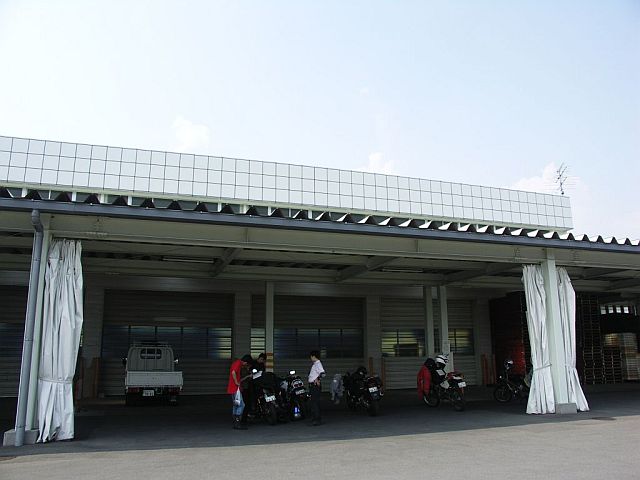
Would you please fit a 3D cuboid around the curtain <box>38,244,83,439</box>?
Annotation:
[{"bbox_3d":[-4.907,1.854,9.849,0.650,3.800,0.360,4,-12,-18],"label":"curtain"}]

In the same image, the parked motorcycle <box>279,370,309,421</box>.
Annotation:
[{"bbox_3d":[-0.715,3.980,13.341,0.750,1.150,2.030,2,-12,-12],"label":"parked motorcycle"}]

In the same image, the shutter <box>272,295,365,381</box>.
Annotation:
[{"bbox_3d":[-0.271,4.260,21.319,4.750,4.000,0.150,4,-12,-18],"label":"shutter"}]

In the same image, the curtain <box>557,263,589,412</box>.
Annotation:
[{"bbox_3d":[6.639,2.582,13.731,0.650,3.800,0.330,4,-12,-18],"label":"curtain"}]

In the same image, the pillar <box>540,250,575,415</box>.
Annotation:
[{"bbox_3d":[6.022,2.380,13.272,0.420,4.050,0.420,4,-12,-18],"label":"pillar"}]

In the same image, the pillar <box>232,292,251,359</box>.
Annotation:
[{"bbox_3d":[-3.064,3.995,20.251,0.700,4.100,0.500,4,-12,-18],"label":"pillar"}]

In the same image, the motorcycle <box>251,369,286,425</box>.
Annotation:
[{"bbox_3d":[-1.245,3.719,12.449,0.760,1.240,2.100,2,-12,-13],"label":"motorcycle"}]

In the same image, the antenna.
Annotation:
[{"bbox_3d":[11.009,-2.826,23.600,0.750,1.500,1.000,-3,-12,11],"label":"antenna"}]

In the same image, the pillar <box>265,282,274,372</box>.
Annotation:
[{"bbox_3d":[-1.686,3.363,17.125,0.280,4.000,0.280,4,-12,-18],"label":"pillar"}]

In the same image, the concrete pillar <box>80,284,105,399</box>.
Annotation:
[{"bbox_3d":[-8.638,3.756,19.778,0.720,4.350,0.500,4,-12,-18],"label":"concrete pillar"}]

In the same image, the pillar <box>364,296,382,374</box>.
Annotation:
[{"bbox_3d":[2.429,4.589,23.315,0.720,4.200,0.500,4,-12,-18],"label":"pillar"}]

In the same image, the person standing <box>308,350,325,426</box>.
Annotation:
[{"bbox_3d":[-0.103,3.323,11.629,0.380,1.660,0.480,-1,-12,3],"label":"person standing"}]

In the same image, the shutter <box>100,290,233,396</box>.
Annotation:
[{"bbox_3d":[-6.010,4.096,20.786,5.100,4.150,0.120,4,-12,-18],"label":"shutter"}]

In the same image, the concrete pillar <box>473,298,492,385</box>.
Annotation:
[{"bbox_3d":[7.454,4.643,23.796,0.700,4.100,0.500,4,-12,-18],"label":"concrete pillar"}]

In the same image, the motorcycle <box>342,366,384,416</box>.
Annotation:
[{"bbox_3d":[1.199,4.163,14.177,0.750,1.120,2.030,3,-12,-13],"label":"motorcycle"}]

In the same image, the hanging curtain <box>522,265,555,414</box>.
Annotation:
[{"bbox_3d":[5.559,2.524,13.360,0.750,3.820,0.330,4,-12,-18],"label":"hanging curtain"}]

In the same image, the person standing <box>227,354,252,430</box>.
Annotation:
[{"bbox_3d":[-1.747,3.320,11.347,0.520,1.580,0.460,7,-14,-33],"label":"person standing"}]

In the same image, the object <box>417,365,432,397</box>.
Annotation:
[{"bbox_3d":[3.068,4.129,15.209,0.500,0.950,0.350,4,-12,-18],"label":"object"}]

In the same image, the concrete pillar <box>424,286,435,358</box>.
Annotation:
[{"bbox_3d":[4.022,3.700,18.993,0.280,4.030,0.280,4,-12,-18],"label":"concrete pillar"}]

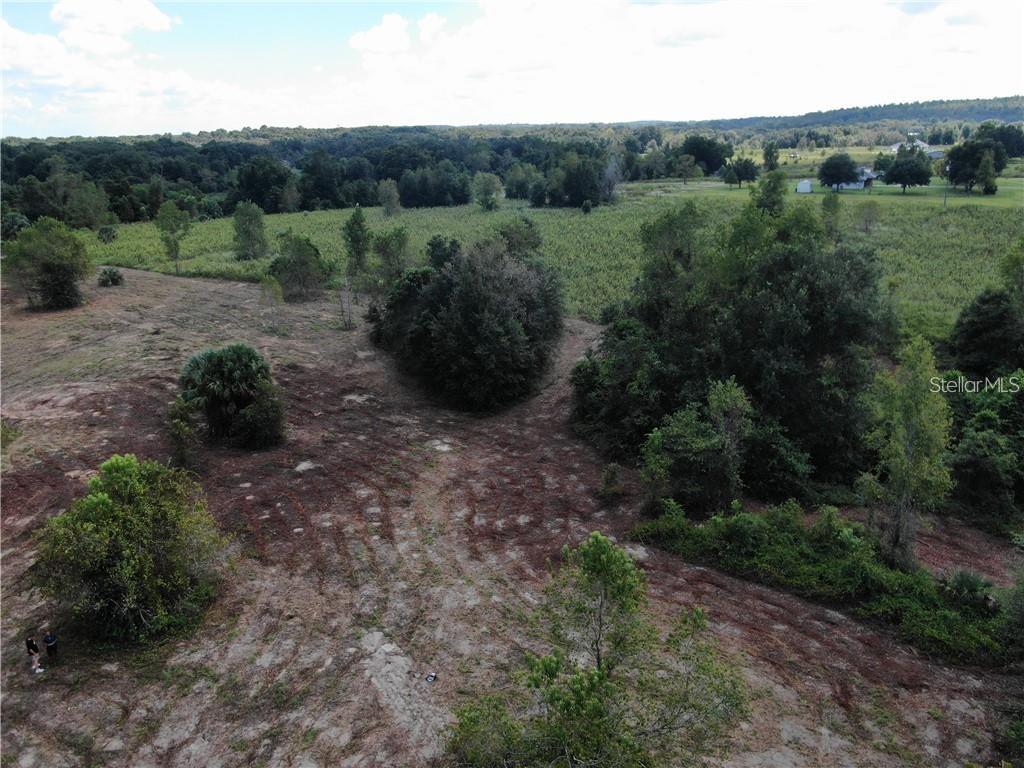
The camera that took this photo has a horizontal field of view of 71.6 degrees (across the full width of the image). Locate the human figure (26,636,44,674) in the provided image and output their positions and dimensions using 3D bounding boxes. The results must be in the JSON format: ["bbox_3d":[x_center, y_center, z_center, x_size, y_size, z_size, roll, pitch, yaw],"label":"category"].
[{"bbox_3d":[-18.100,10.253,26.971,0.400,1.670,0.500,11,22,29],"label":"human figure"}]

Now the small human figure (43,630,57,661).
[{"bbox_3d":[-17.750,10.153,27.254,0.520,1.670,0.380,-6,20,-16],"label":"small human figure"}]

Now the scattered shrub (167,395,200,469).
[{"bbox_3d":[-20.067,2.888,43.371,1.800,4.590,1.800,0,20,0],"label":"scattered shrub"}]

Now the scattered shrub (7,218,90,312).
[{"bbox_3d":[-53.027,-13.900,81.006,8.090,9.940,7.840,0,20,0],"label":"scattered shrub"}]

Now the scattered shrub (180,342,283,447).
[{"bbox_3d":[-18.936,0.401,48.135,6.730,6.100,6.520,0,20,0],"label":"scattered shrub"}]

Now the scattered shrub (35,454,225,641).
[{"bbox_3d":[-15.837,6.517,29.772,7.070,6.830,6.860,0,20,0],"label":"scattered shrub"}]

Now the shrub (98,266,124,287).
[{"bbox_3d":[-52.687,-14.209,93.312,3.130,2.300,3.040,0,20,0],"label":"shrub"}]

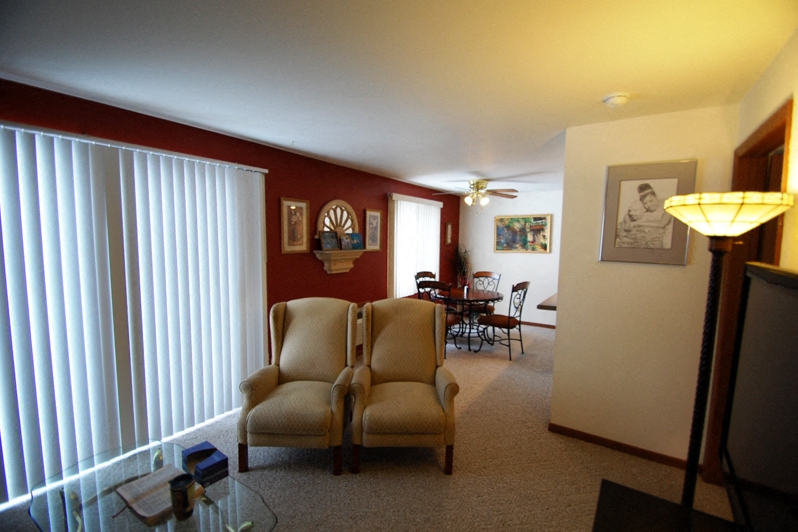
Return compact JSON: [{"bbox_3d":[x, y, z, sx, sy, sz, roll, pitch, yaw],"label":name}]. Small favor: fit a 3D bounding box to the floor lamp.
[{"bbox_3d":[1.241,0.612,1.368,0.360,1.756,0.360,4,6,36],"label":"floor lamp"}]

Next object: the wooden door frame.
[{"bbox_3d":[1.792,0.396,1.706,0.130,2.136,0.940,4,6,36],"label":"wooden door frame"}]

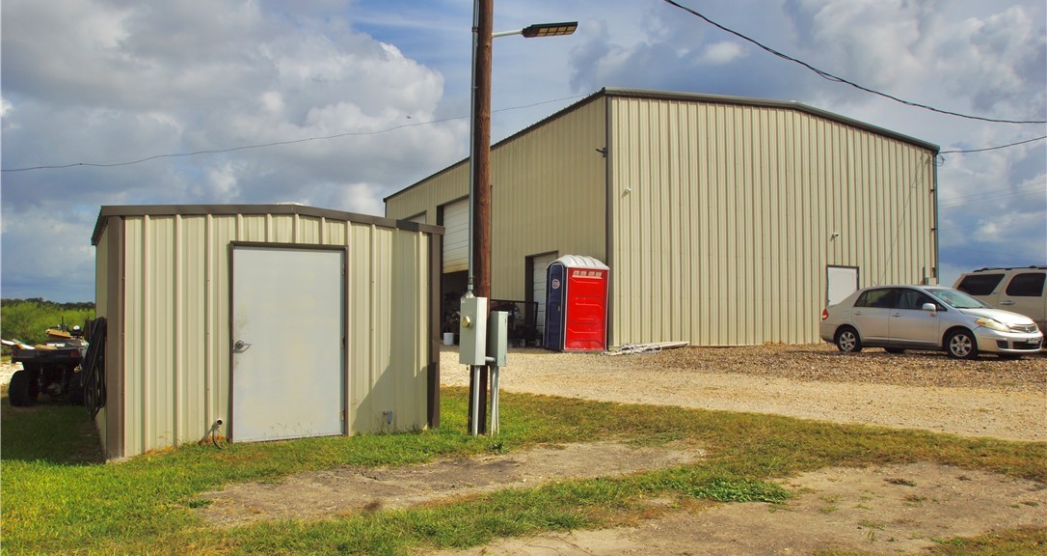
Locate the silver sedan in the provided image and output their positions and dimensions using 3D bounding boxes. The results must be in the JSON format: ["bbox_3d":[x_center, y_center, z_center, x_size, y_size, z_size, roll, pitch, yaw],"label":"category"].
[{"bbox_3d":[8.720,0.940,15.870,1.730,1.530,4.460,2,-3,-26],"label":"silver sedan"}]

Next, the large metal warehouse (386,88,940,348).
[{"bbox_3d":[3.290,-1.100,28.300,12.450,6.620,18.650,2,-3,-27],"label":"large metal warehouse"}]

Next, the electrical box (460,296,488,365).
[{"bbox_3d":[-0.587,0.621,8.480,0.170,0.775,0.310,4,-4,-43],"label":"electrical box"}]

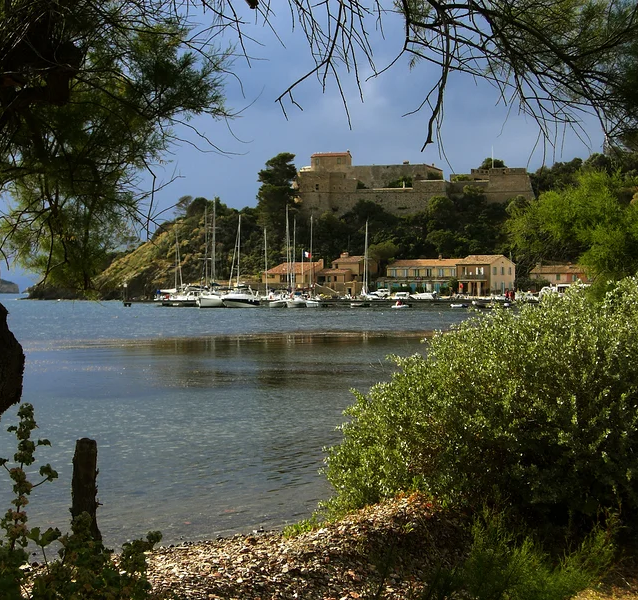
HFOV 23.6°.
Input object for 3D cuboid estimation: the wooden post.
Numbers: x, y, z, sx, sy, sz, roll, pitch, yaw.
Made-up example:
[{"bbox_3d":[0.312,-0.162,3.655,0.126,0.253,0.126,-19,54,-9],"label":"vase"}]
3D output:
[{"bbox_3d":[-2.003,1.683,13.200,0.220,0.980,0.220,-2,0,0],"label":"wooden post"}]

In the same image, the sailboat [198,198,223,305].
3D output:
[{"bbox_3d":[-19.488,-8.746,290.000,4.000,20.300,12.000,0,0,35],"label":"sailboat"}]

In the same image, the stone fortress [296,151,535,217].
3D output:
[{"bbox_3d":[23.779,-29.532,390.000,58.500,16.200,34.000,0,0,0],"label":"stone fortress"}]

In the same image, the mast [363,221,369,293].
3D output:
[{"bbox_3d":[9.401,-8.556,300.000,0.270,15.000,0.270,0,0,0],"label":"mast"}]

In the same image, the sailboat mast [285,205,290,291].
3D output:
[{"bbox_3d":[-5.952,-9.825,291.000,0.250,16.800,0.250,0,0,0],"label":"sailboat mast"}]

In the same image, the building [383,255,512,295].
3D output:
[{"bbox_3d":[27.145,-4.983,318.000,25.000,8.700,10.000,0,0,30],"label":"building"}]

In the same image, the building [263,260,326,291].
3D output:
[{"bbox_3d":[-4.930,-5.350,320.000,10.000,6.400,8.000,0,0,35],"label":"building"}]

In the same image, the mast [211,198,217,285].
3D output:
[{"bbox_3d":[-19.830,-10.647,290.000,0.280,17.200,0.280,0,0,0],"label":"mast"}]

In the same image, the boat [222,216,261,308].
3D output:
[{"bbox_3d":[-14.589,-7.105,289.000,3.400,17.200,9.500,0,0,42],"label":"boat"}]

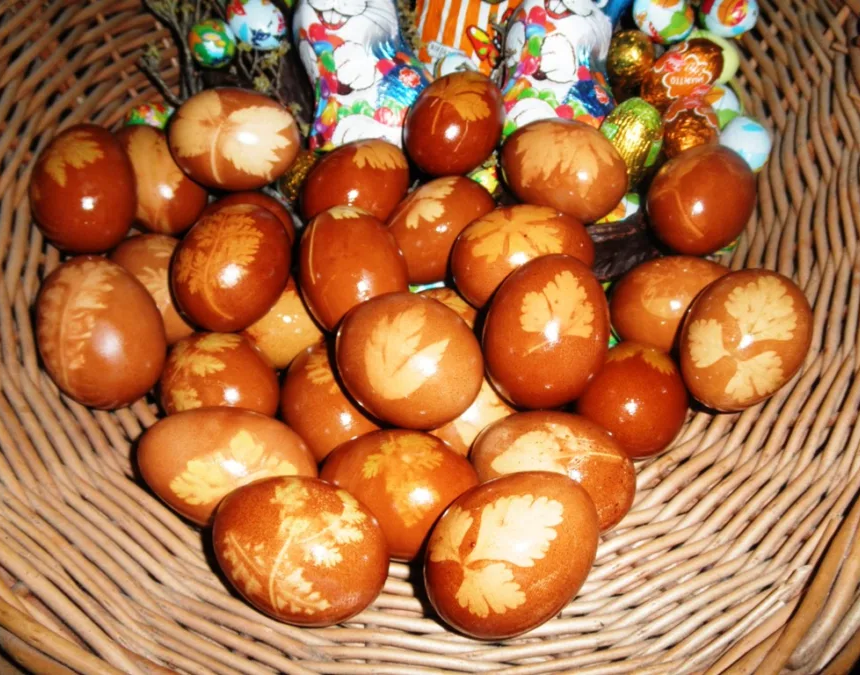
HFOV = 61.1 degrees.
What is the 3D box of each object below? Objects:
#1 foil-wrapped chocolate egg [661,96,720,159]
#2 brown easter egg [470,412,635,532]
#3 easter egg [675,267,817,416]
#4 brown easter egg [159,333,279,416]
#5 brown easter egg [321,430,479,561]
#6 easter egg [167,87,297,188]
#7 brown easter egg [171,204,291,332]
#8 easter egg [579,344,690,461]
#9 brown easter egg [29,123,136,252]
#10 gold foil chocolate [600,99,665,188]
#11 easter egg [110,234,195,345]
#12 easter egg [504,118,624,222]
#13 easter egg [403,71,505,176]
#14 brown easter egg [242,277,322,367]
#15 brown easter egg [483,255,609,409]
[{"bbox_3d":[0.135,-0.104,0.376,0.027,0.039,0.027,-12,11,2],"label":"foil-wrapped chocolate egg"},{"bbox_3d":[0.042,0.048,0.254,0.057,0.044,0.044,11,54,11],"label":"brown easter egg"},{"bbox_3d":[0.121,0.001,0.282,0.044,0.044,0.057,24,87,20],"label":"easter egg"},{"bbox_3d":[-0.087,0.020,0.298,0.057,0.044,0.044,25,56,33],"label":"brown easter egg"},{"bbox_3d":[-0.011,0.056,0.264,0.060,0.046,0.046,9,48,-6],"label":"brown easter egg"},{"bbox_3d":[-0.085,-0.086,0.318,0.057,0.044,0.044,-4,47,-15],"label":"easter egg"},{"bbox_3d":[-0.078,-0.028,0.287,0.044,0.044,0.057,9,52,7],"label":"brown easter egg"},{"bbox_3d":[0.085,0.026,0.307,0.044,0.044,0.057,27,45,22],"label":"easter egg"},{"bbox_3d":[-0.155,-0.066,0.329,0.044,0.057,0.044,11,7,8],"label":"brown easter egg"},{"bbox_3d":[0.097,-0.096,0.353,0.030,0.038,0.030,10,18,-3],"label":"gold foil chocolate"},{"bbox_3d":[-0.125,-0.022,0.327,0.043,0.043,0.056,8,49,7],"label":"easter egg"},{"bbox_3d":[0.061,-0.075,0.329,0.059,0.043,0.043,27,90,3],"label":"easter egg"},{"bbox_3d":[0.012,-0.098,0.337,0.044,0.044,0.057,20,44,15],"label":"easter egg"},{"bbox_3d":[-0.065,-0.011,0.320,0.057,0.044,0.044,-29,58,-18],"label":"brown easter egg"},{"bbox_3d":[0.042,-0.002,0.262,0.044,0.044,0.057,15,88,13],"label":"brown easter egg"}]

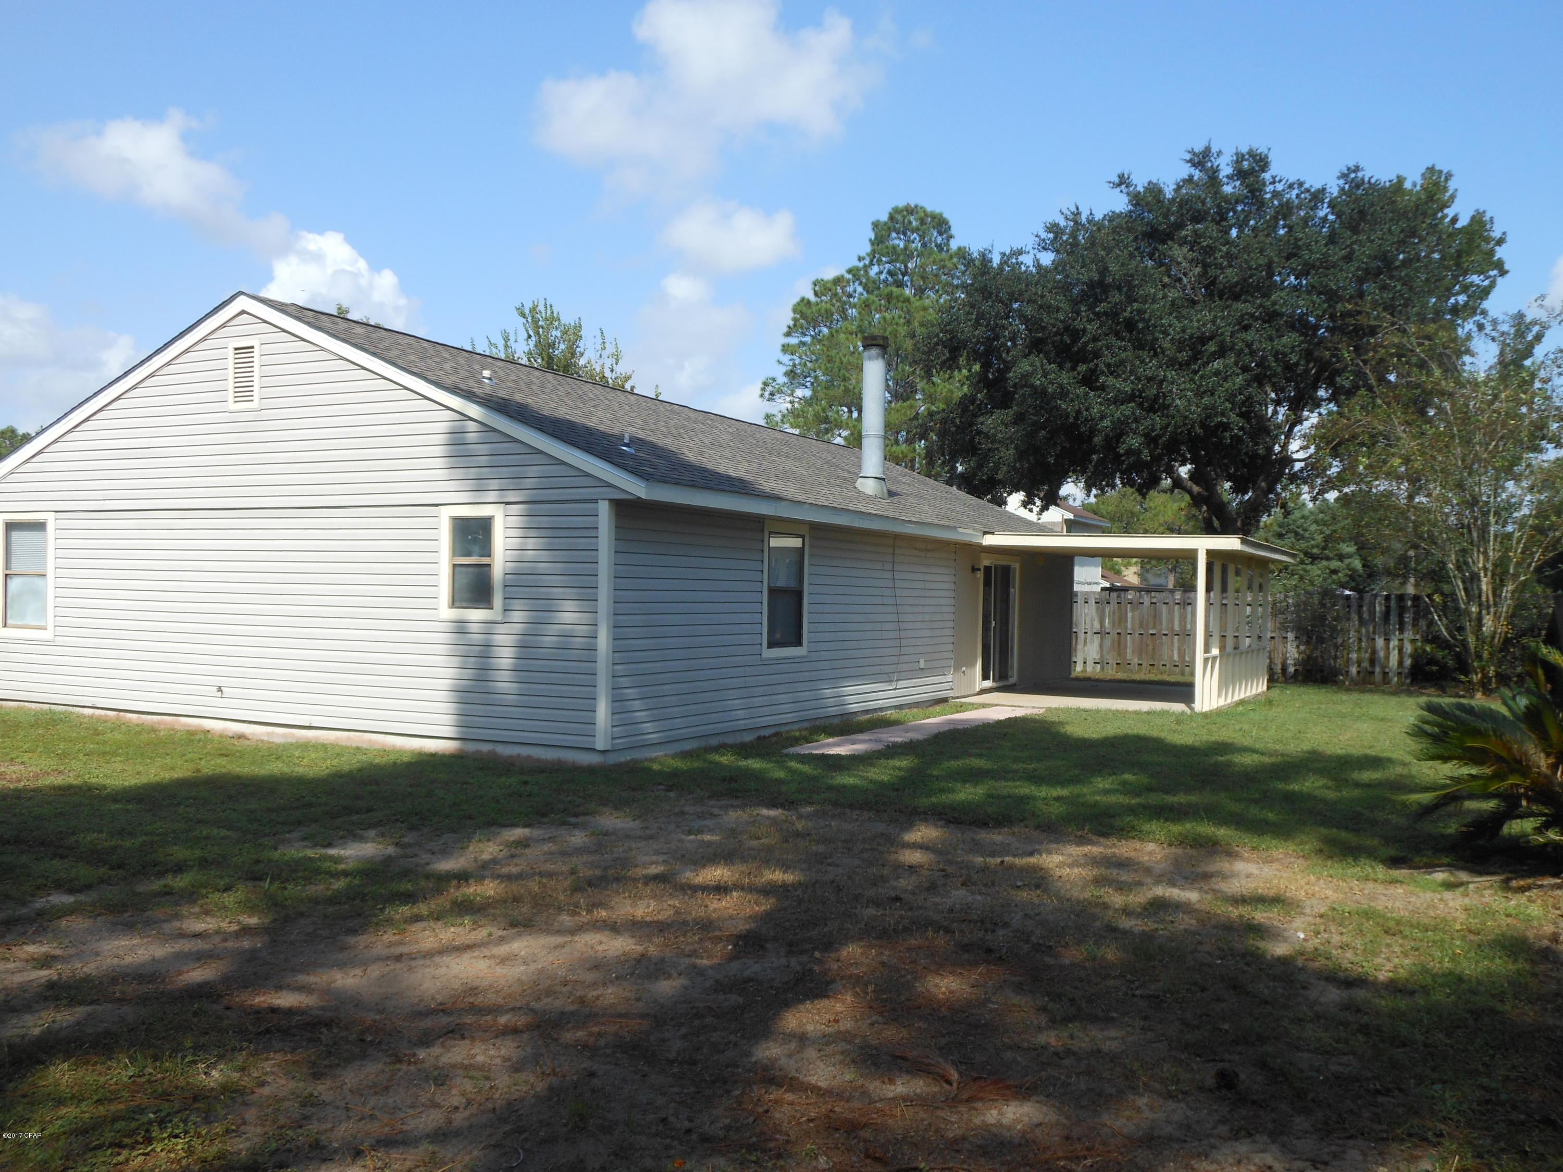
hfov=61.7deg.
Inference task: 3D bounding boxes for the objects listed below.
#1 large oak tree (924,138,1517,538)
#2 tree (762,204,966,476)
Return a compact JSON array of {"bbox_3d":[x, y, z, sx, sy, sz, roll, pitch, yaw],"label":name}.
[{"bbox_3d":[11.200,-4.700,34.000,14.700,13.400,13.500,1,0,0],"label":"large oak tree"},{"bbox_3d":[3.550,-6.300,50.000,8.500,16.600,8.300,1,0,0],"label":"tree"}]

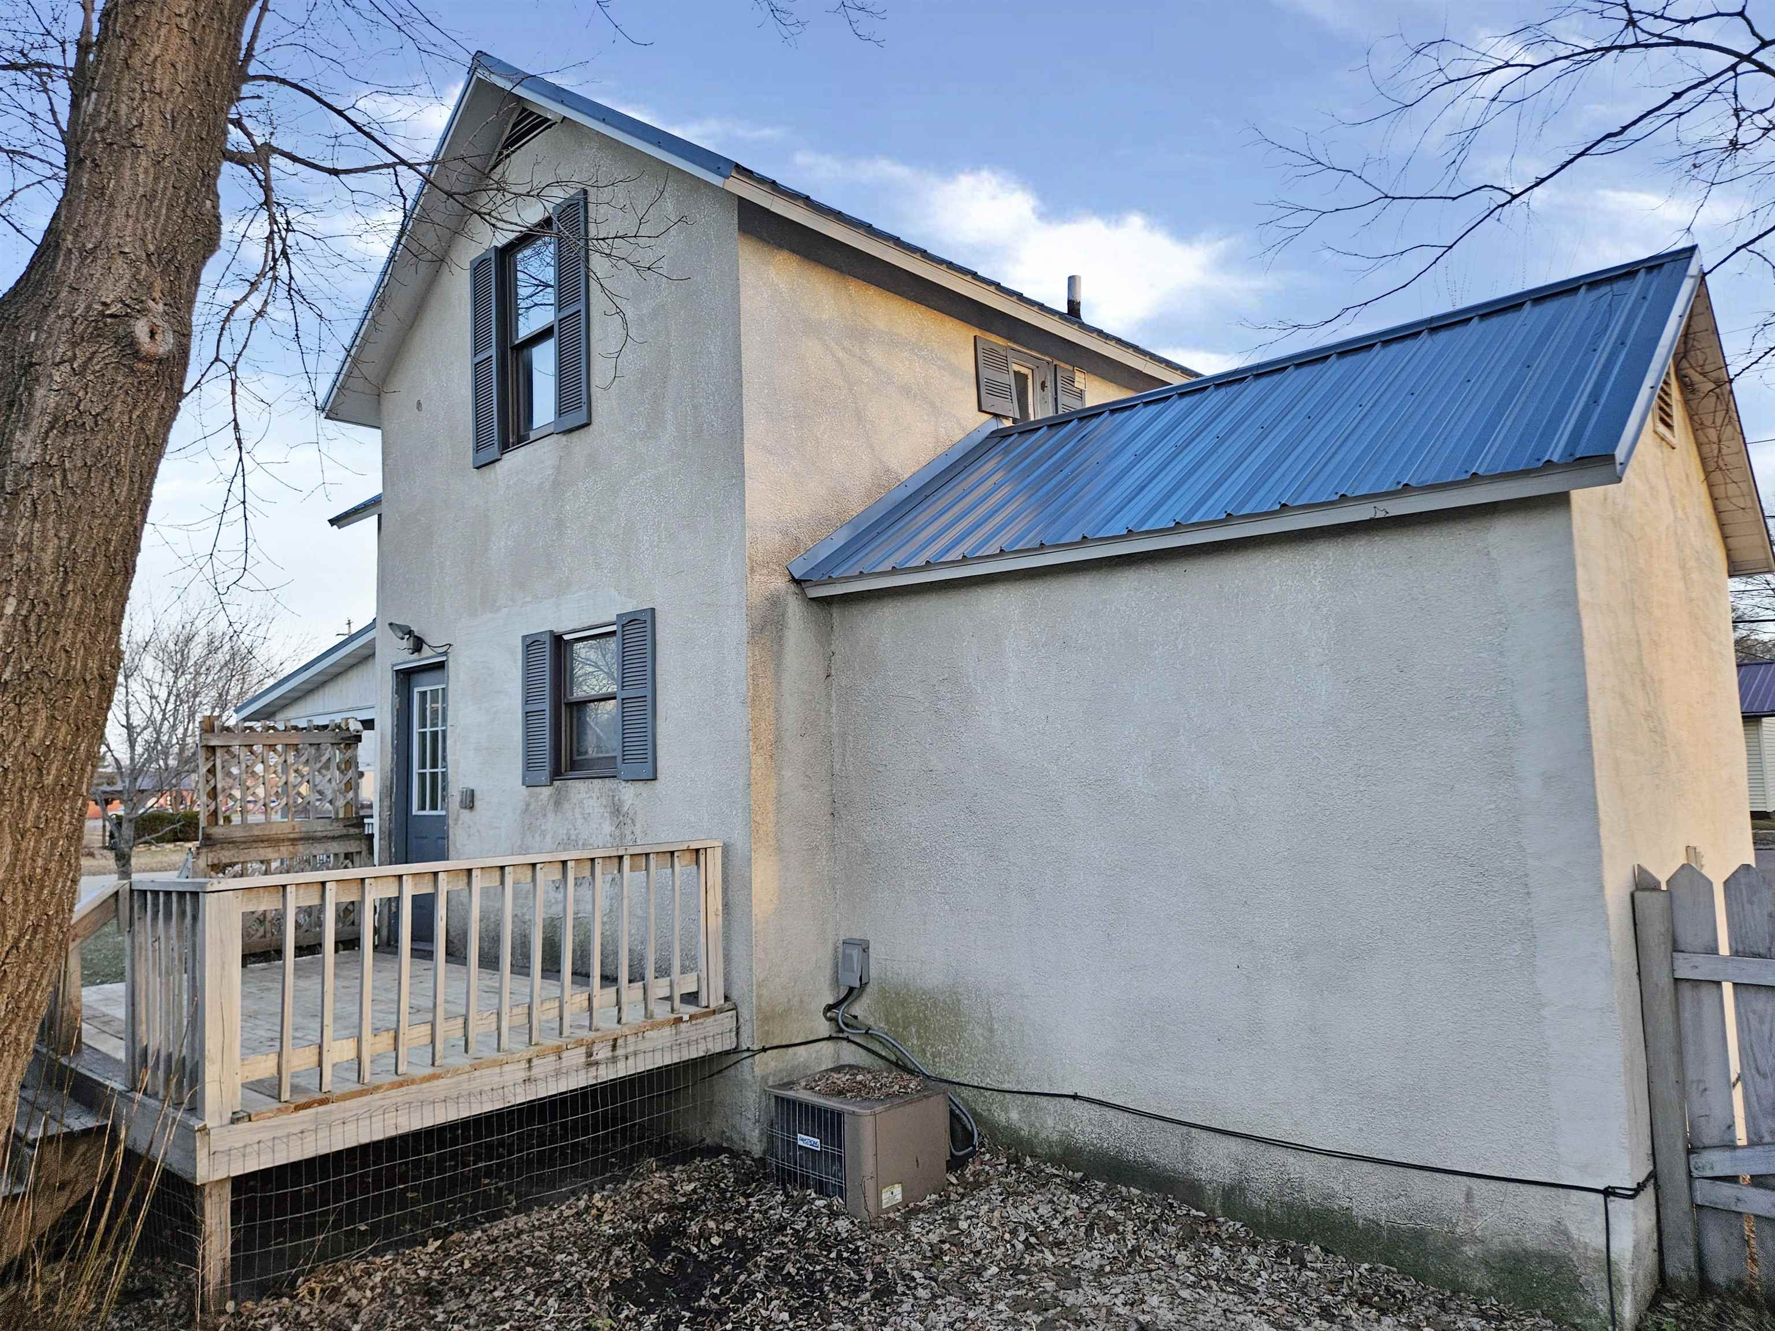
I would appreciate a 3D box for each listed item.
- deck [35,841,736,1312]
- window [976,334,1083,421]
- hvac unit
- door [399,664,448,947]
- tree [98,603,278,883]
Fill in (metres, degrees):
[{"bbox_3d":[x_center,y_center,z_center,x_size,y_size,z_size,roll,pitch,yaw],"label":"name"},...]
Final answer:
[{"bbox_3d":[-3.136,1.803,6.601,4.000,1.560,2.600,-6,-7,42],"label":"deck"},{"bbox_3d":[1.069,-1.964,8.554,0.100,0.580,1.370,-6,-7,42],"label":"window"},{"bbox_3d":[-0.136,2.132,5.284,0.652,0.456,0.490,-6,-7,42],"label":"hvac unit"},{"bbox_3d":[-3.368,1.029,8.705,0.860,2.060,0.100,-6,-7,42],"label":"door"},{"bbox_3d":[-10.748,1.381,17.665,3.300,4.700,3.300,1,-6,-31],"label":"tree"}]

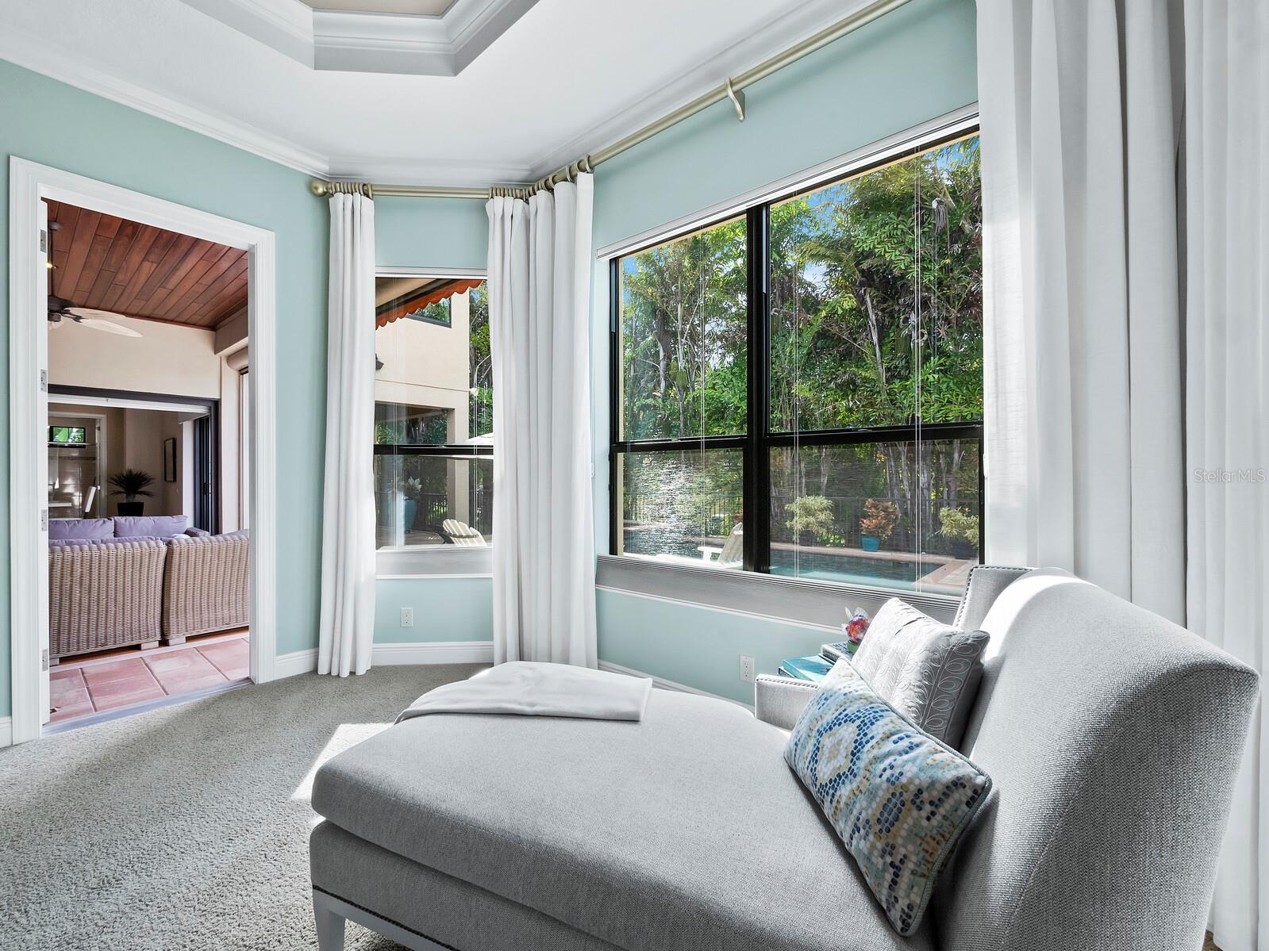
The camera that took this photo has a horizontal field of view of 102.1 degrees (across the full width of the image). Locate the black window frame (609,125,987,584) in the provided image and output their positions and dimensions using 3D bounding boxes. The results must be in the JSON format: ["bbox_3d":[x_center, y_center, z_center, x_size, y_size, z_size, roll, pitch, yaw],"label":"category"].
[{"bbox_3d":[0.581,-0.370,2.391,1.872,1.740,0.140,0,0,39],"label":"black window frame"}]

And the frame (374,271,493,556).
[{"bbox_3d":[-1.252,-0.377,3.309,0.936,1.760,0.140,0,0,-6],"label":"frame"}]

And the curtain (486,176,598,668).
[{"bbox_3d":[-0.527,-0.250,3.019,0.810,2.825,0.219,0,0,28],"label":"curtain"}]

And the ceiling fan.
[{"bbox_3d":[-5.635,-1.944,4.976,1.380,1.056,1.380,0,0,39],"label":"ceiling fan"}]

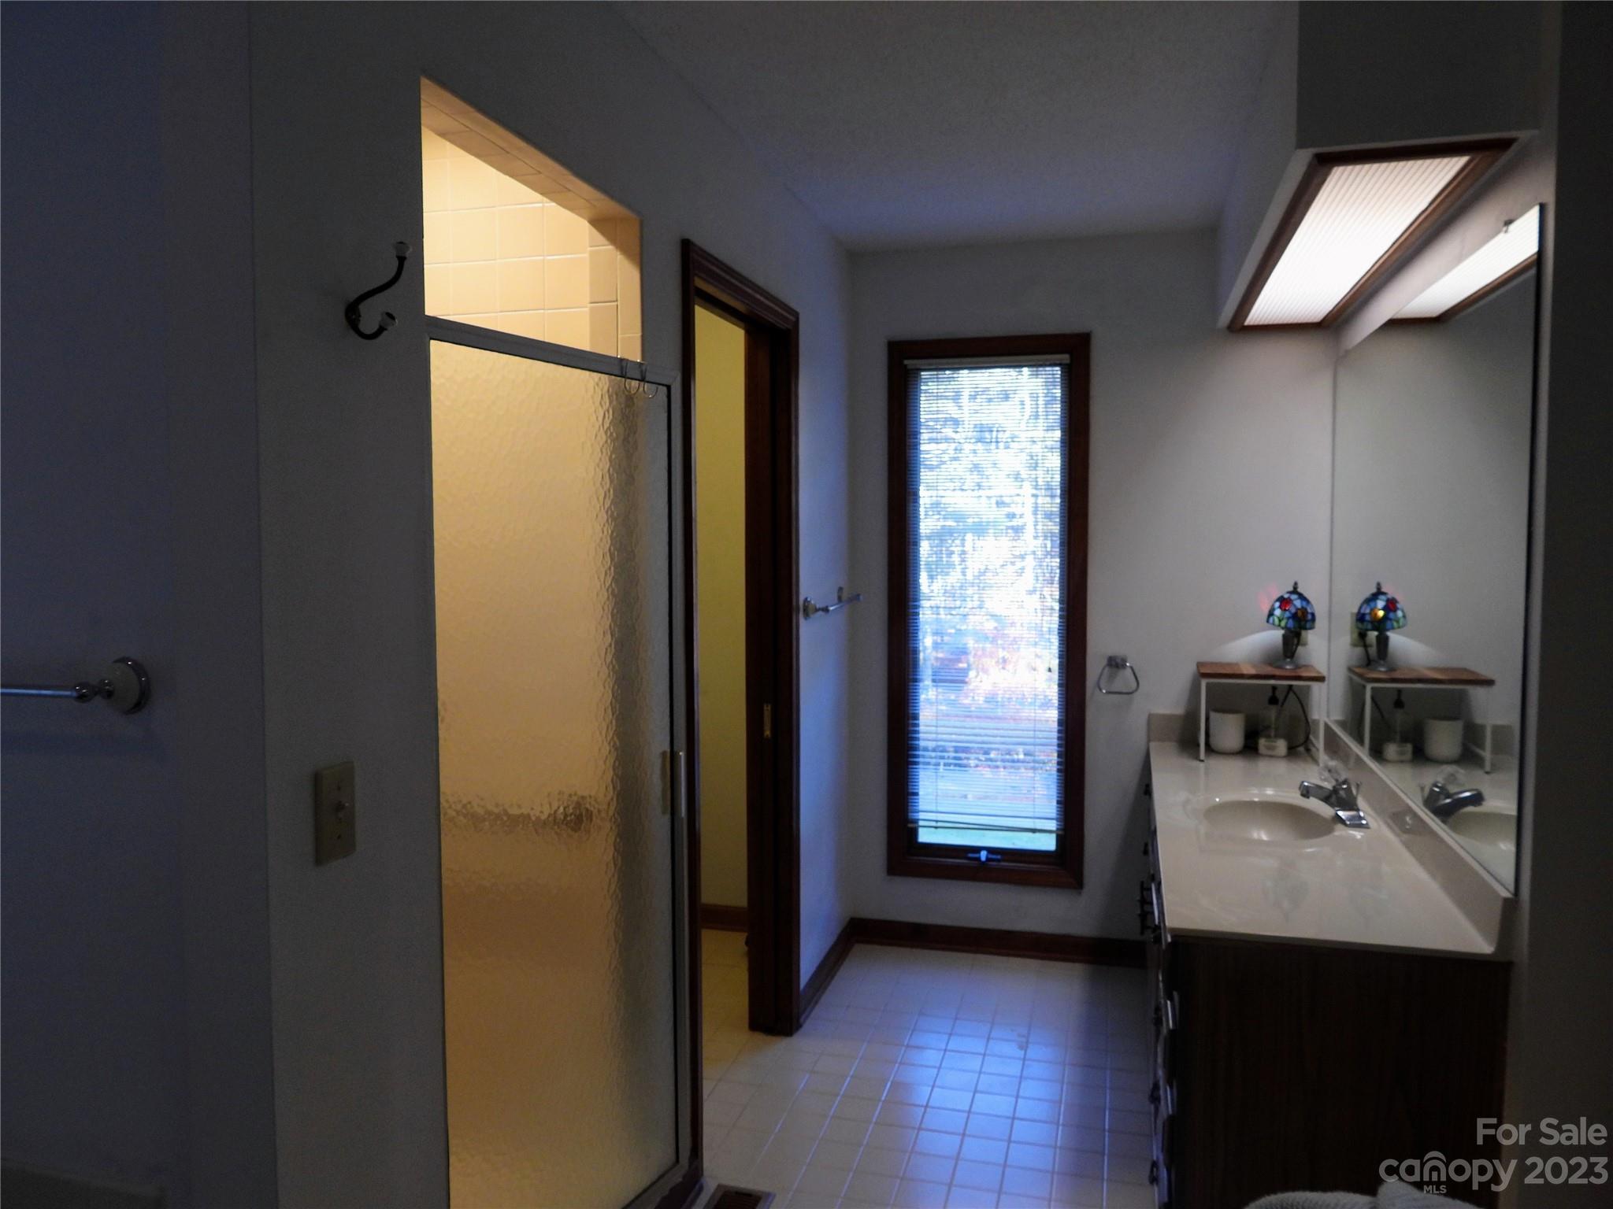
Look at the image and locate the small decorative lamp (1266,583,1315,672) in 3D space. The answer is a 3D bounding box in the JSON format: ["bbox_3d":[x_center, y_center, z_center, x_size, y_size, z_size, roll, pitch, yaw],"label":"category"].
[{"bbox_3d":[1.497,0.064,3.456,0.139,0.264,0.139,1,4,16],"label":"small decorative lamp"}]

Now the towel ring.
[{"bbox_3d":[1.033,0.235,3.713,0.139,0.128,0.060,1,4,16],"label":"towel ring"}]

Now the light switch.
[{"bbox_3d":[-0.575,0.257,1.378,0.018,0.115,0.071,1,4,16],"label":"light switch"}]

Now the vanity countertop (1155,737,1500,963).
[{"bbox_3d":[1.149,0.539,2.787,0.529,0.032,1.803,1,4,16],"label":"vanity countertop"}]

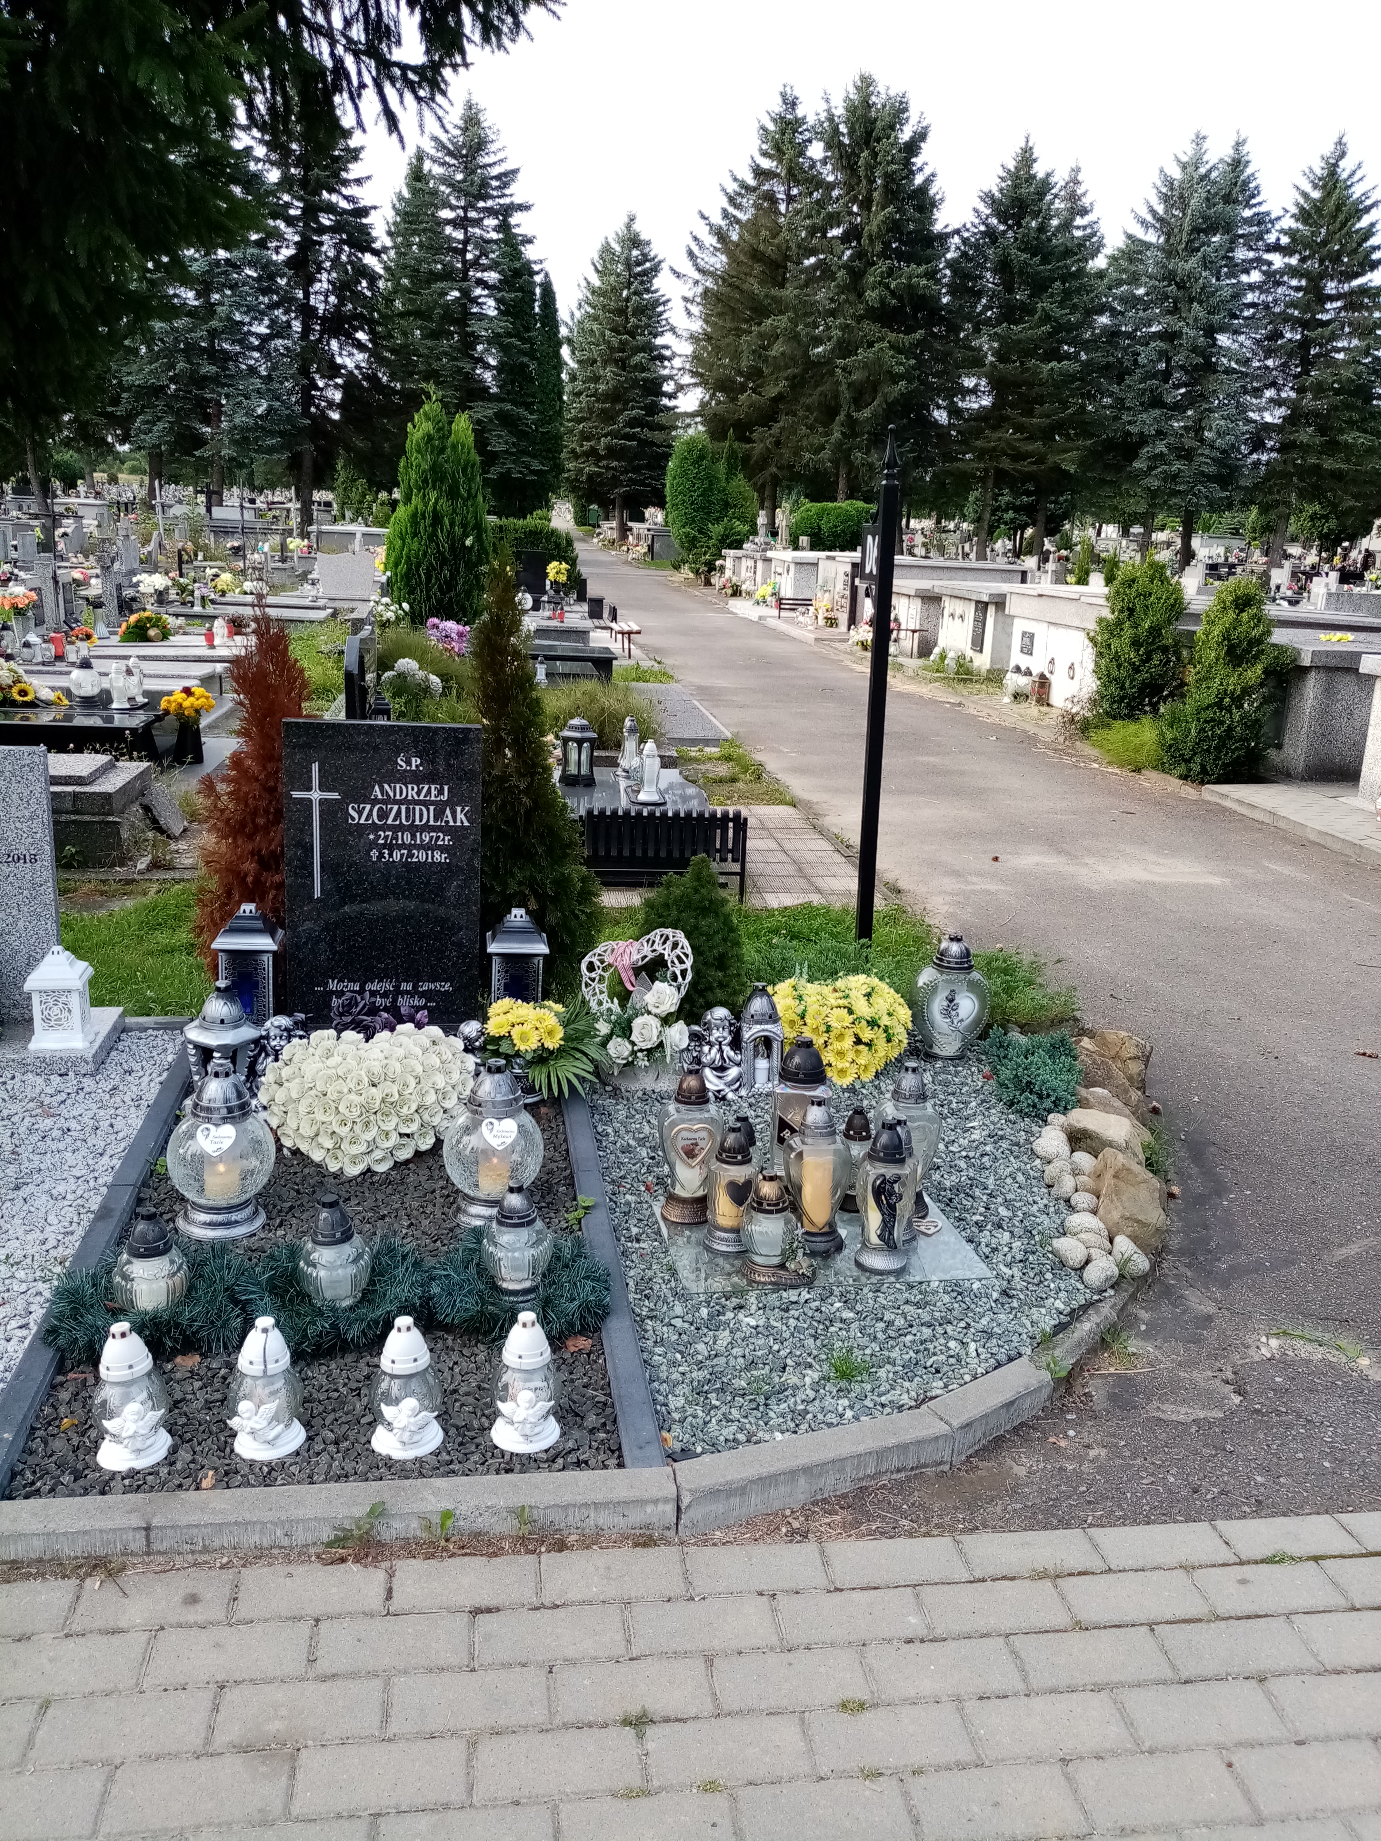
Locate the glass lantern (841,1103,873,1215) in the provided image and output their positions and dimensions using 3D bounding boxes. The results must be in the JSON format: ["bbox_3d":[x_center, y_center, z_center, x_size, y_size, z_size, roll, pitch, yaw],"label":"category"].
[{"bbox_3d":[0.345,0.486,2.838,0.073,0.221,0.073,3,17,0],"label":"glass lantern"}]

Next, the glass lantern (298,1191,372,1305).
[{"bbox_3d":[-0.625,0.575,2.433,0.125,0.208,0.125,3,17,0],"label":"glass lantern"}]

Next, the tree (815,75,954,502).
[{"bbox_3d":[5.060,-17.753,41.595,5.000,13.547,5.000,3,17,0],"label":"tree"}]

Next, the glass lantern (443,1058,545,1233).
[{"bbox_3d":[-0.405,0.455,2.870,0.208,0.335,0.208,1,15,-8],"label":"glass lantern"}]

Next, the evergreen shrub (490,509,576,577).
[{"bbox_3d":[-2.740,-6.613,24.500,1.600,1.300,1.700,1,16,-5],"label":"evergreen shrub"}]

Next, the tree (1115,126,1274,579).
[{"bbox_3d":[15.104,-17.296,42.151,4.900,12.900,4.900,7,17,17],"label":"tree"}]

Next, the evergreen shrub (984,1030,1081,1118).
[{"bbox_3d":[0.876,0.381,3.530,0.245,0.160,0.230,7,17,15],"label":"evergreen shrub"}]

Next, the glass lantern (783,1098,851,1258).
[{"bbox_3d":[0.252,0.499,2.722,0.135,0.320,0.120,4,17,6],"label":"glass lantern"}]

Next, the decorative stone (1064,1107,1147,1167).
[{"bbox_3d":[0.962,0.505,3.208,0.164,0.100,0.135,9,18,19],"label":"decorative stone"}]

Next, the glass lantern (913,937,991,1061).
[{"bbox_3d":[0.715,0.199,3.808,0.208,0.340,0.155,0,16,-8],"label":"glass lantern"}]

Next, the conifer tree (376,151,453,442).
[{"bbox_3d":[-9.281,-19.466,46.703,3.900,11.910,3.900,0,15,-11],"label":"conifer tree"}]

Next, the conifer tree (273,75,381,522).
[{"bbox_3d":[-11.130,-17.558,39.991,4.000,12.430,4.000,-1,15,-15],"label":"conifer tree"}]

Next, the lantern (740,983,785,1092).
[{"bbox_3d":[0.179,0.289,3.422,0.093,0.249,0.084,3,17,2],"label":"lantern"}]

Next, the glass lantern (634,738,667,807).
[{"bbox_3d":[-0.180,-0.688,6.262,0.108,0.292,0.108,2,15,-2],"label":"glass lantern"}]

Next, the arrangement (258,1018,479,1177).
[{"bbox_3d":[-0.727,0.398,3.129,0.470,0.200,0.420,0,16,-8],"label":"arrangement"}]

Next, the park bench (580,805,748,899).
[{"bbox_3d":[-0.138,-0.300,5.726,0.700,0.410,0.300,1,15,-8],"label":"park bench"}]

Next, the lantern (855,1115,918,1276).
[{"bbox_3d":[0.376,0.516,2.664,0.122,0.312,0.118,4,16,3],"label":"lantern"}]

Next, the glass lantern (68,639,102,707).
[{"bbox_3d":[-3.081,-1.261,7.050,0.170,0.335,0.170,-2,17,-15],"label":"glass lantern"}]

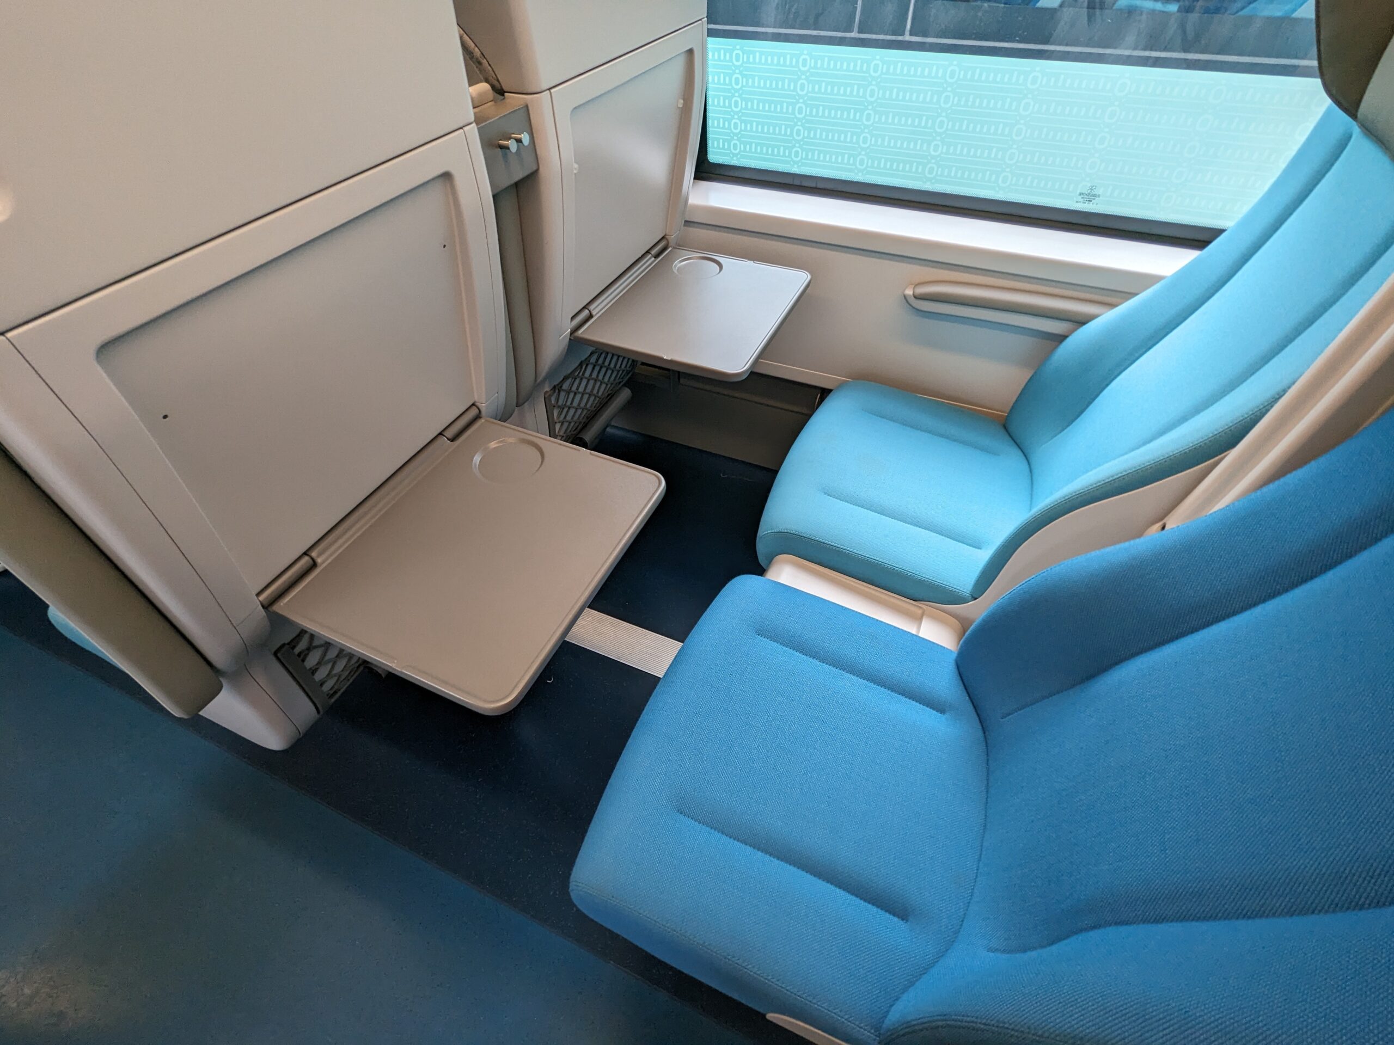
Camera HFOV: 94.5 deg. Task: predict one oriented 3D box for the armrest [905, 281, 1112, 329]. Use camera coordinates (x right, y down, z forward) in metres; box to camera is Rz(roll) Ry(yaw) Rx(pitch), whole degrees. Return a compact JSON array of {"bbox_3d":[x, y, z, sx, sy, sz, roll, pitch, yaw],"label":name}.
[{"bbox_3d":[0.586,-0.401,1.188,0.385,0.046,0.052,15,48,19],"label":"armrest"}]

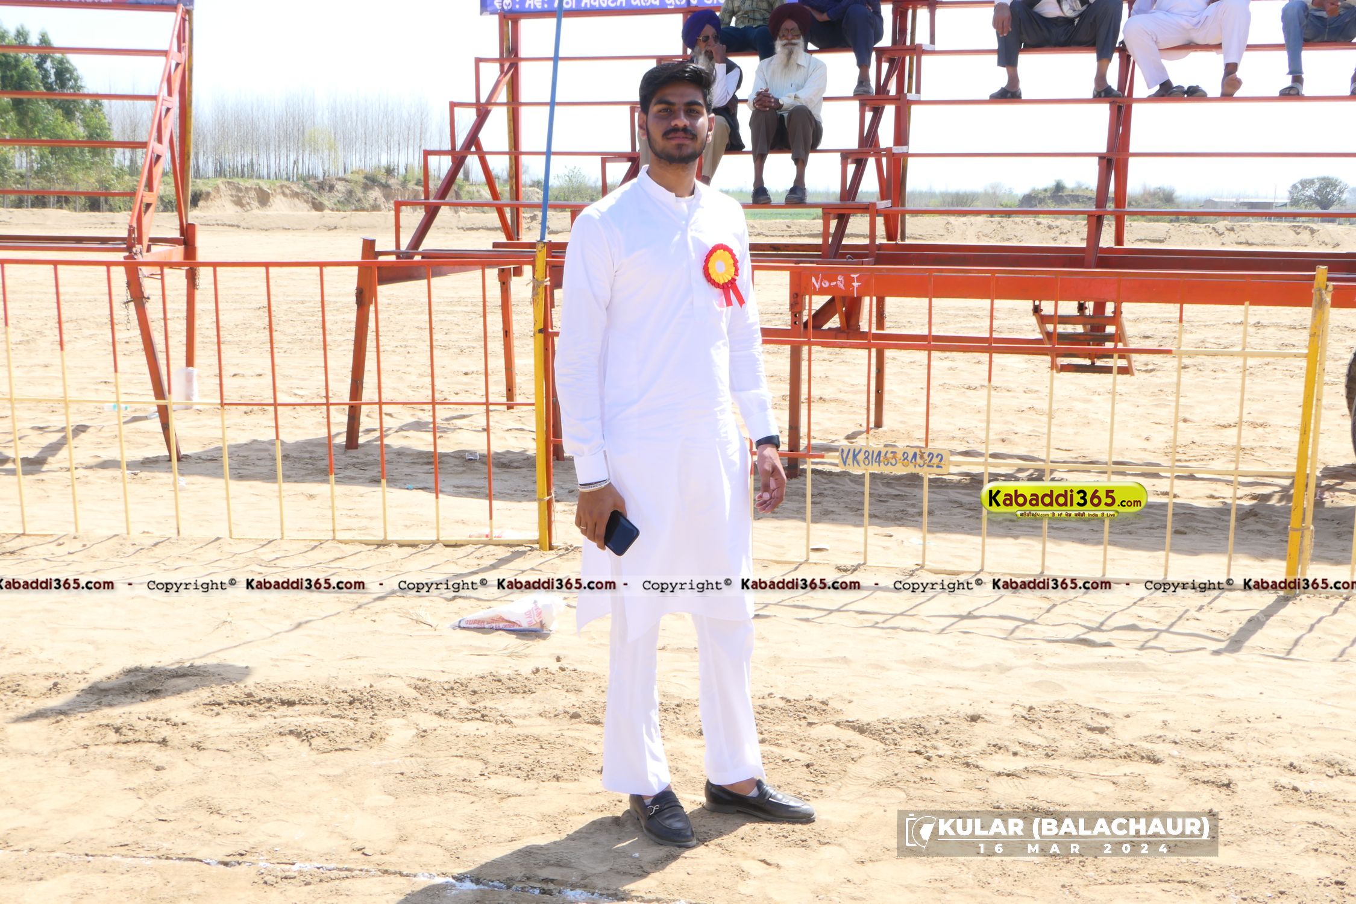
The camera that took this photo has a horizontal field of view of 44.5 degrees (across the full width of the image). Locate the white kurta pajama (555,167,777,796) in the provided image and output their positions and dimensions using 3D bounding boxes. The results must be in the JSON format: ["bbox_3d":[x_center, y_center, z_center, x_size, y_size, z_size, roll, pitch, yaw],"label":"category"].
[{"bbox_3d":[-0.028,0.083,3.851,0.530,1.469,0.330,-4,10,-26],"label":"white kurta pajama"}]

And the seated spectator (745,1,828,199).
[{"bbox_3d":[0.611,-1.945,9.270,0.490,1.100,0.700,3,9,18],"label":"seated spectator"}]

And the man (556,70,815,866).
[{"bbox_3d":[-0.004,0.025,3.801,0.570,1.805,0.390,-4,10,-26],"label":"man"}]

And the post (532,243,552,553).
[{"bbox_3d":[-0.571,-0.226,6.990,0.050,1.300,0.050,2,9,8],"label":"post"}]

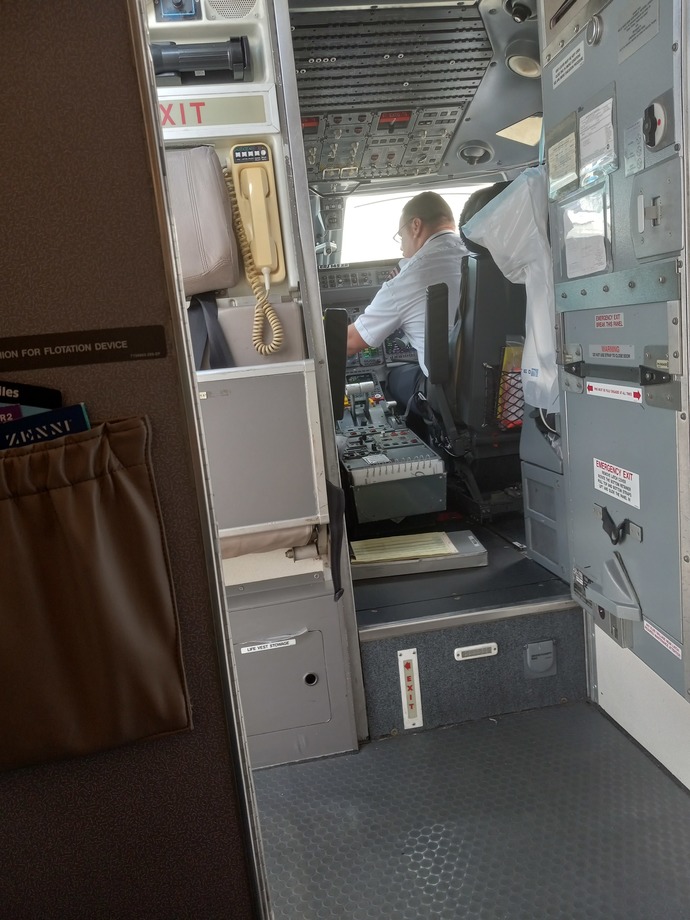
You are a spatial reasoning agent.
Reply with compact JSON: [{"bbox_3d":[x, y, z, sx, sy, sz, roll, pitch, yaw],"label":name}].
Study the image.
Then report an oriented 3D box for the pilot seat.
[{"bbox_3d":[0.536,-0.384,2.735,0.560,1.170,0.640,-7,10,-8],"label":"pilot seat"}]

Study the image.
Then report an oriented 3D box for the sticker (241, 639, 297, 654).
[{"bbox_3d":[-0.178,0.438,1.681,0.127,0.013,0.002,-7,10,-8],"label":"sticker"}]

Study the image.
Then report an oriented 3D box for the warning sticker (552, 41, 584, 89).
[{"bbox_3d":[0.456,-0.805,1.467,0.002,0.037,0.153,-7,10,-5],"label":"warning sticker"}]

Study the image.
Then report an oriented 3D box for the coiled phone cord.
[{"bbox_3d":[-0.196,-0.429,1.562,0.090,0.403,0.040,-7,10,-8],"label":"coiled phone cord"}]

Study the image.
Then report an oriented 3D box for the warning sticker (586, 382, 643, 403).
[{"bbox_3d":[0.537,-0.137,1.441,0.002,0.027,0.233,-7,10,-5],"label":"warning sticker"}]

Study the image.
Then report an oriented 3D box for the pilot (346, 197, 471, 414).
[{"bbox_3d":[0.322,-0.426,2.837,0.600,1.120,0.720,-11,11,-26],"label":"pilot"}]

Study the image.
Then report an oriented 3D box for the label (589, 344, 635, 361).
[{"bbox_3d":[0.529,-0.214,1.429,0.002,0.027,0.190,-7,10,-5],"label":"label"}]

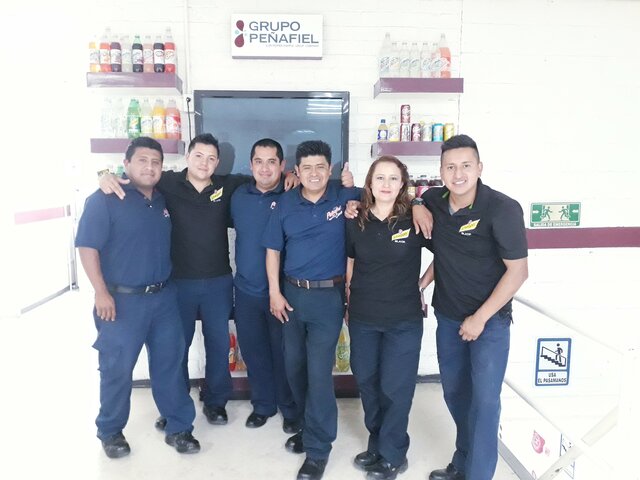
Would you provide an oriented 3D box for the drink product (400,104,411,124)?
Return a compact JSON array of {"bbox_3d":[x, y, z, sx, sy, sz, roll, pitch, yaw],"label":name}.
[{"bbox_3d":[0.578,-0.844,3.355,0.066,0.122,0.066,0,6,-3],"label":"drink product"}]

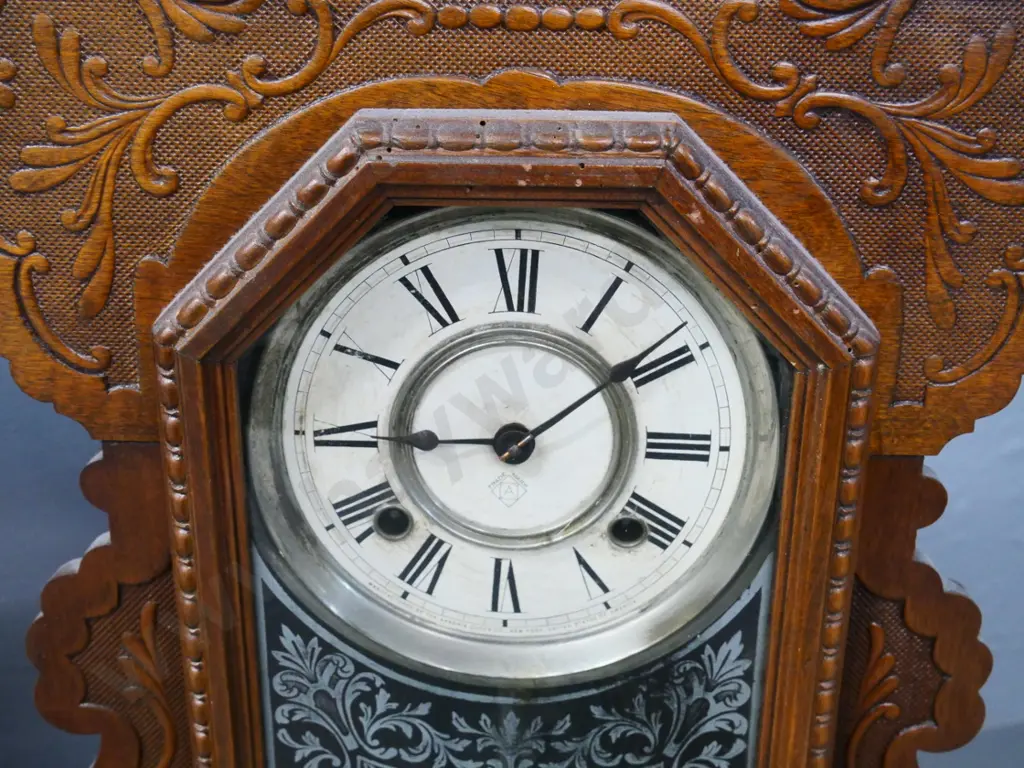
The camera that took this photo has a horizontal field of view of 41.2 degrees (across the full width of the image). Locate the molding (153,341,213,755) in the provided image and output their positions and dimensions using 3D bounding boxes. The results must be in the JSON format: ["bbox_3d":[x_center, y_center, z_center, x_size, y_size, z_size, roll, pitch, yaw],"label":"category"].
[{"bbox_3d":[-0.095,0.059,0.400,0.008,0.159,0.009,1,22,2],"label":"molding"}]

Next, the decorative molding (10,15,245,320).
[{"bbox_3d":[-0.102,-0.057,0.367,0.067,0.083,0.008,1,22,2],"label":"decorative molding"}]

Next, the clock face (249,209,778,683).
[{"bbox_3d":[0.000,0.020,0.398,0.153,0.153,0.014,1,21,2],"label":"clock face"}]

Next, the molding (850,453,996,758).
[{"bbox_3d":[0.129,0.075,0.433,0.050,0.120,0.012,1,22,2],"label":"molding"}]

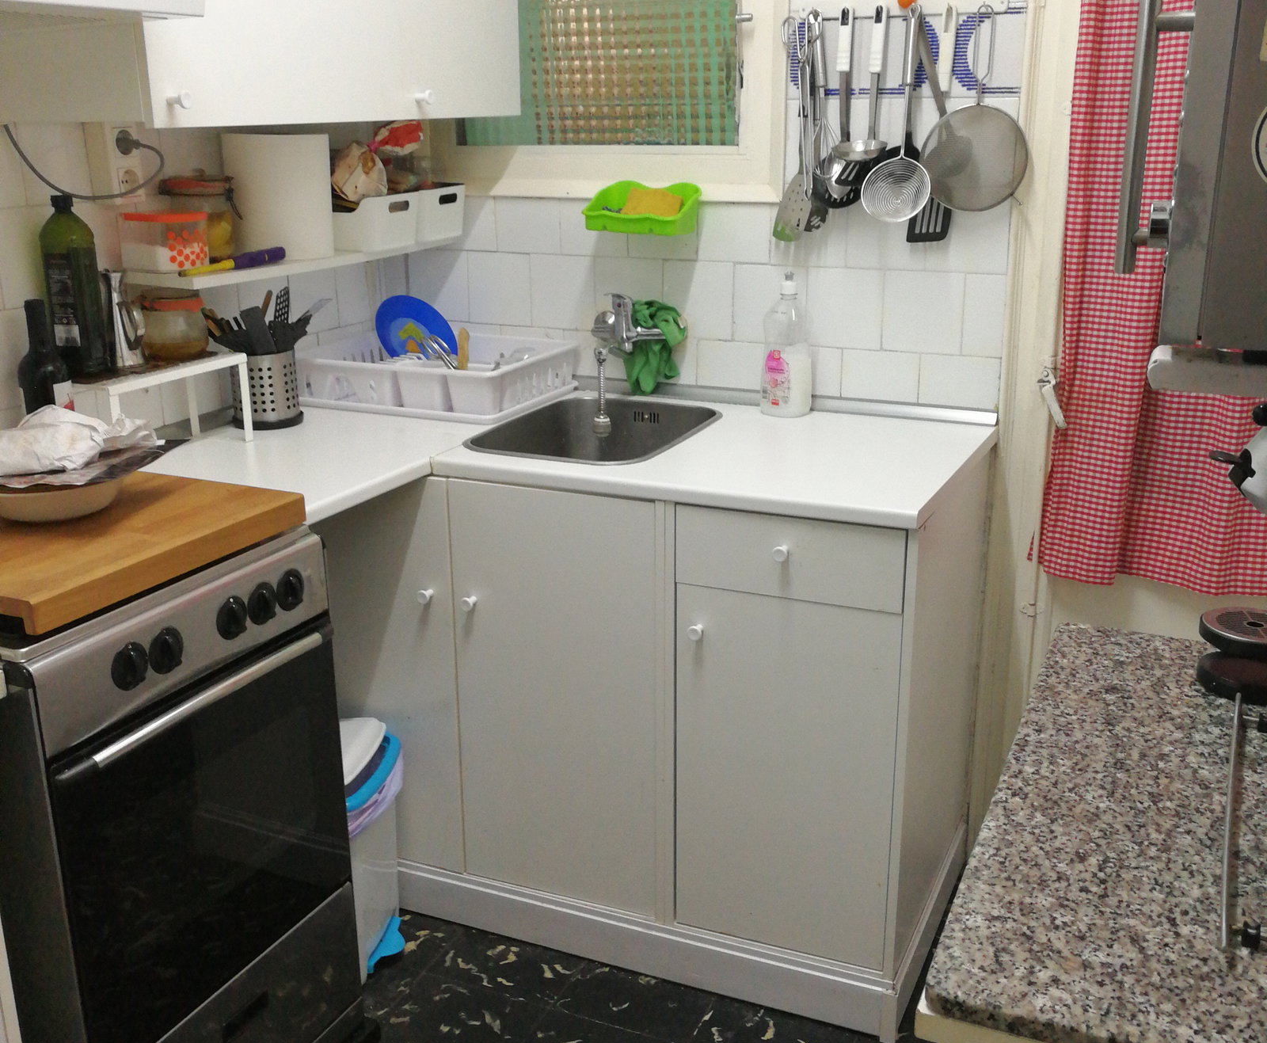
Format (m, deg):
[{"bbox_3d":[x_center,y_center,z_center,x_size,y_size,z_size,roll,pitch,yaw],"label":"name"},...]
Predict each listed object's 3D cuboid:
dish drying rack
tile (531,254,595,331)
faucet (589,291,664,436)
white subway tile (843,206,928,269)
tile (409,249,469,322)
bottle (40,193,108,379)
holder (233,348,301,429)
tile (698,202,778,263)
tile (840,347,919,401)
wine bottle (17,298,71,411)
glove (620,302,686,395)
[{"bbox_3d":[-0.392,-0.299,2.669,0.439,0.101,0.356,7,19,23],"label":"dish drying rack"},{"bbox_3d":[-0.143,-0.473,2.725,0.150,0.150,0.010,7,20,24],"label":"tile"},{"bbox_3d":[-0.042,-0.316,2.596,0.188,0.262,0.208,7,19,23],"label":"faucet"},{"bbox_3d":[0.472,-0.542,2.432,0.150,0.151,0.010,7,18,23],"label":"white subway tile"},{"bbox_3d":[-0.415,-0.505,2.833,0.148,0.151,0.010,7,19,23],"label":"tile"},{"bbox_3d":[-0.873,-0.367,2.059,0.070,0.275,0.070,5,18,16],"label":"bottle"},{"bbox_3d":[-0.684,-0.251,2.453,0.127,0.137,0.127,0,17,0],"label":"holder"},{"bbox_3d":[0.195,-0.556,2.537,0.148,0.113,0.010,7,19,23],"label":"tile"},{"bbox_3d":[0.470,-0.278,2.507,0.149,0.092,0.010,7,18,23],"label":"tile"},{"bbox_3d":[-0.884,-0.188,1.989,0.074,0.289,0.074,-4,18,-13],"label":"wine bottle"},{"bbox_3d":[0.039,-0.346,2.620,0.120,0.175,0.075,7,20,24],"label":"glove"}]

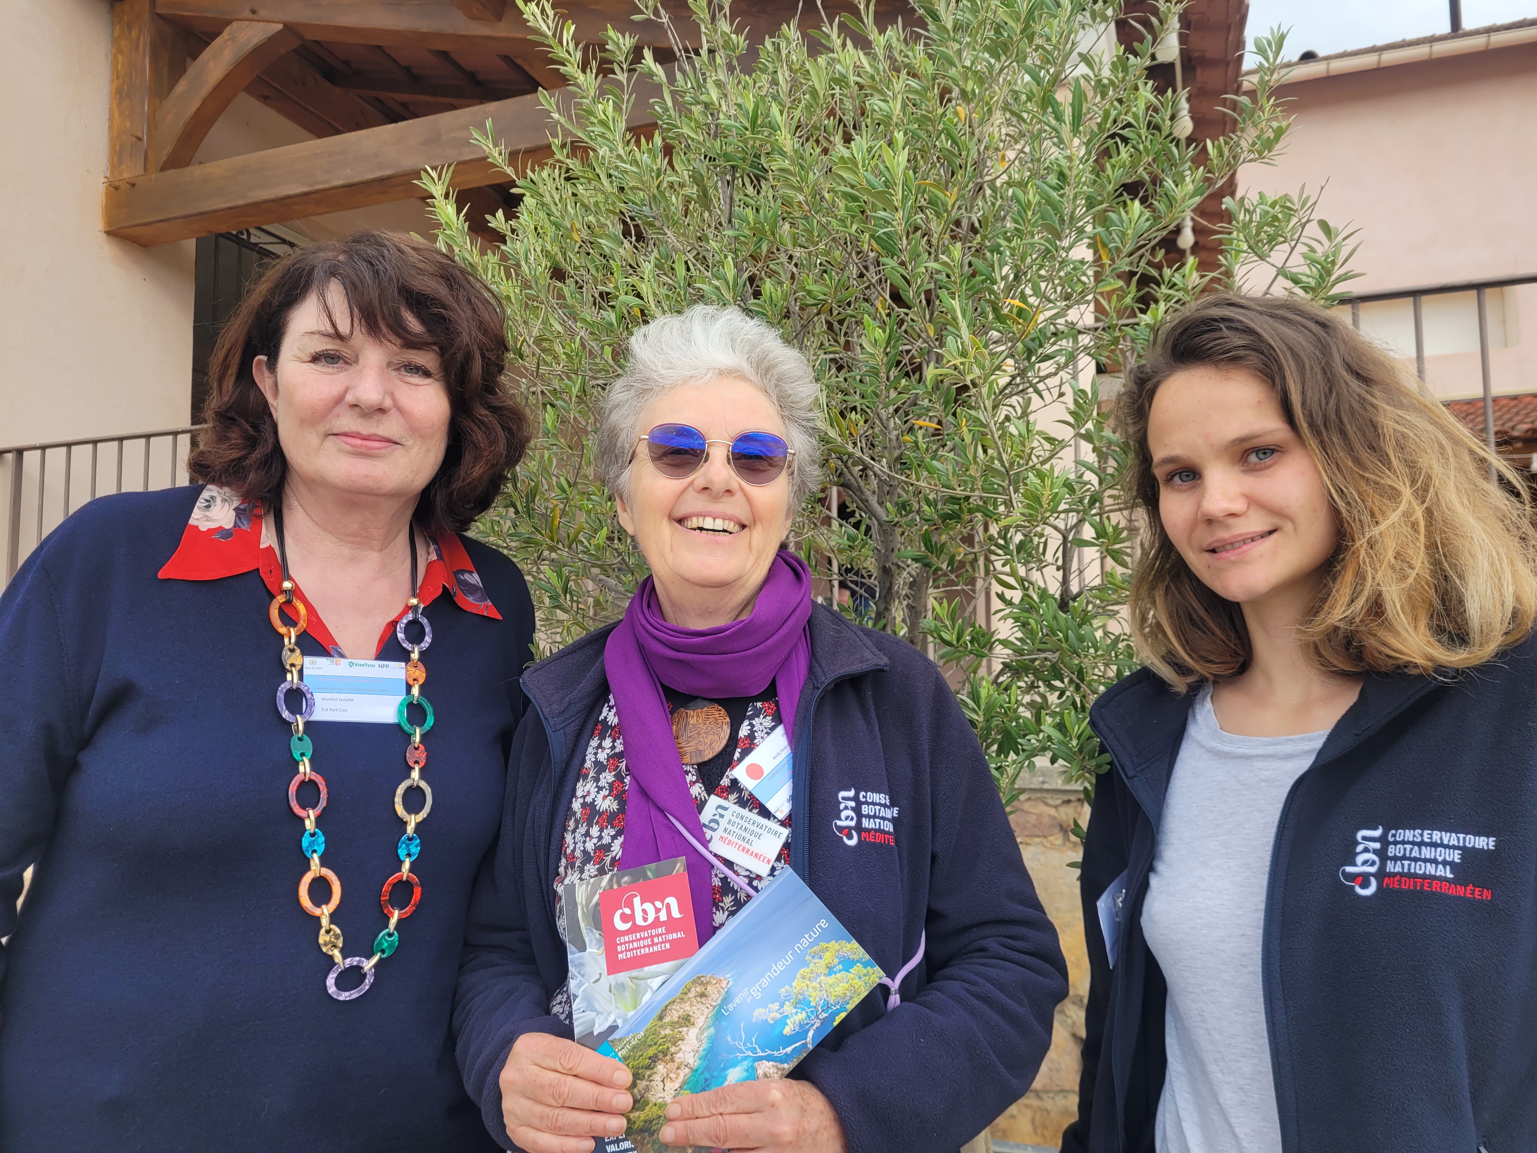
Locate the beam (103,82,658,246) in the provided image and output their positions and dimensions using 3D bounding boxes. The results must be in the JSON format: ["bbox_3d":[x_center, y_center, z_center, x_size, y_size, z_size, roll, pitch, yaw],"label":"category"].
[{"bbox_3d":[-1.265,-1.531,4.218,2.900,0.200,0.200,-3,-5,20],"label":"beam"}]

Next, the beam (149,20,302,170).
[{"bbox_3d":[-2.205,-1.920,4.604,0.820,0.255,0.115,-45,-17,12],"label":"beam"}]

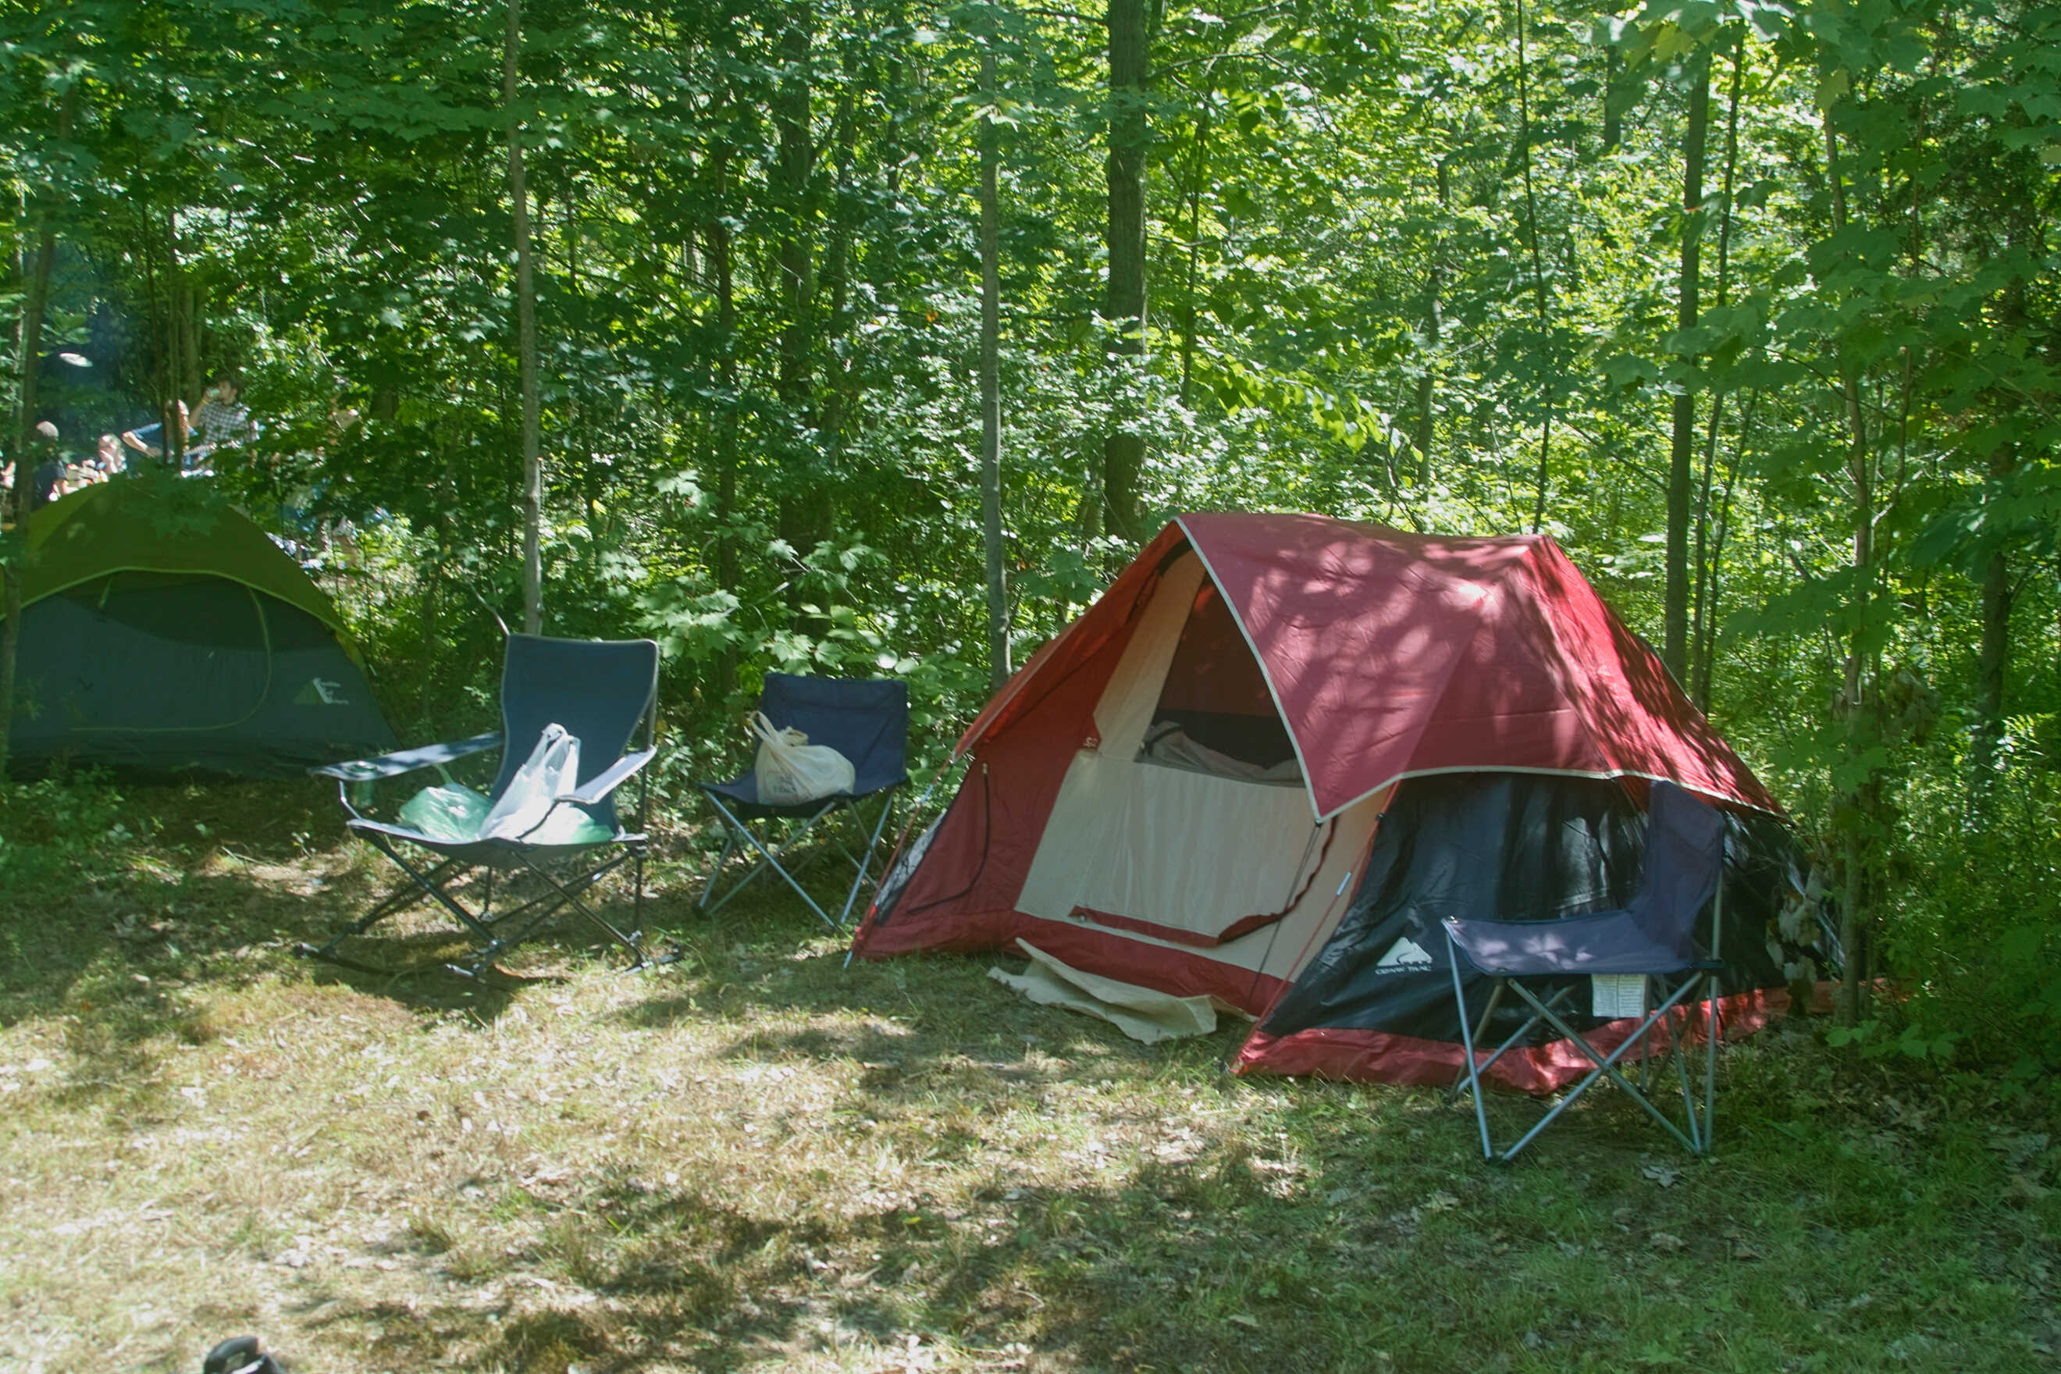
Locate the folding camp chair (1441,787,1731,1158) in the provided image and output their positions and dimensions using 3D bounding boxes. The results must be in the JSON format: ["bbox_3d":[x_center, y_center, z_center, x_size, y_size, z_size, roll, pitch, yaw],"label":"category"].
[{"bbox_3d":[1.313,0.659,6.440,0.540,0.800,0.580,0,6,-3],"label":"folding camp chair"}]

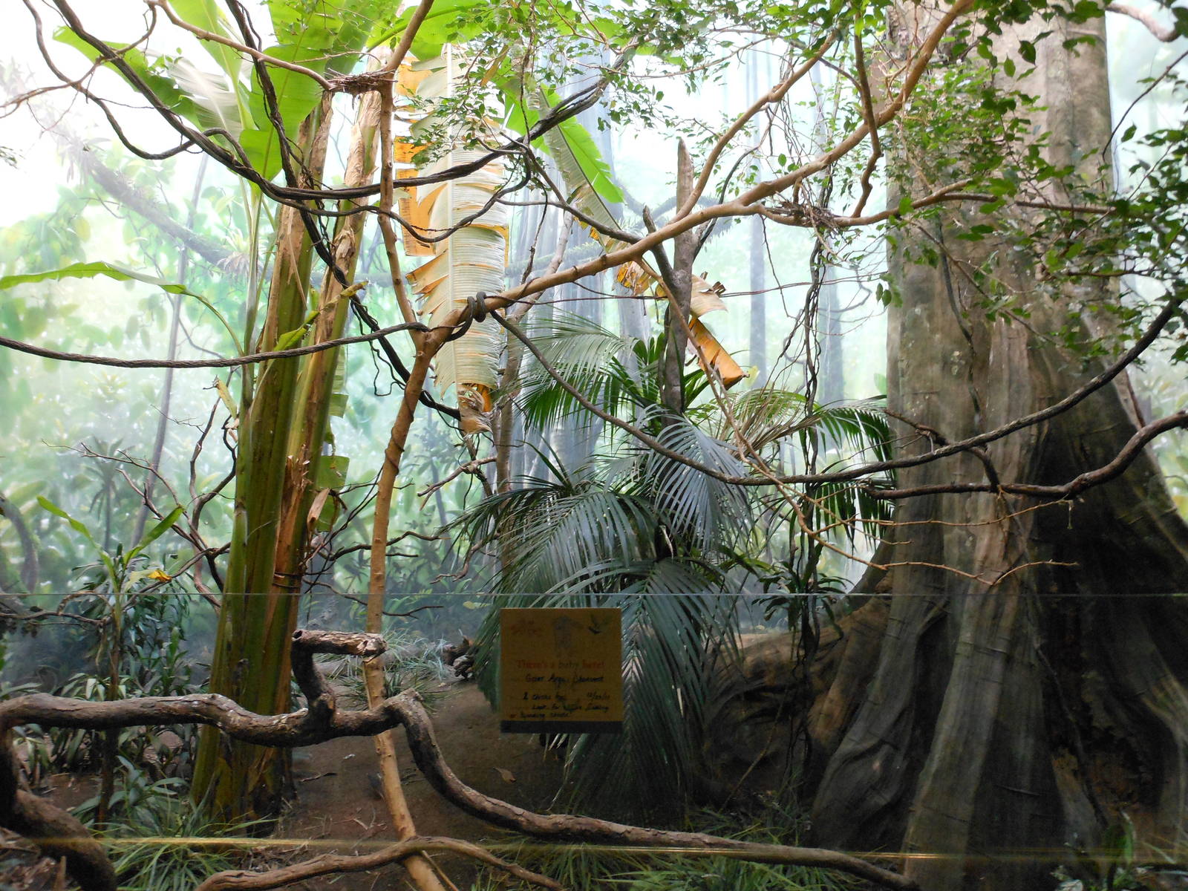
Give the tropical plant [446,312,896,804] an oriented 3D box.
[{"bbox_3d":[0.330,0.460,3.850,1.750,1.950,1.500,0,0,0],"label":"tropical plant"}]

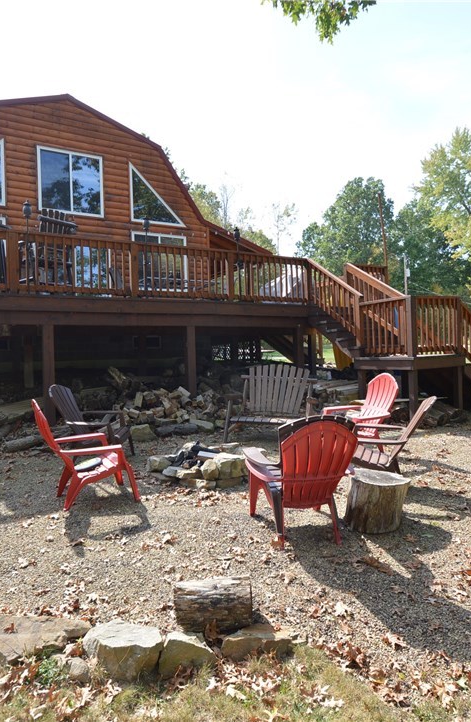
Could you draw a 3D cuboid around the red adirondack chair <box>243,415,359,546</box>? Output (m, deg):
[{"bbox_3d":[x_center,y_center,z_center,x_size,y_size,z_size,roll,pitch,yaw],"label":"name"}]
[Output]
[{"bbox_3d":[0.520,0.869,3.529,0.780,0.960,0.900,-1,0,-11],"label":"red adirondack chair"}]

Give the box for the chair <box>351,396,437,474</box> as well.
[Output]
[{"bbox_3d":[1.464,0.800,4.397,0.920,0.910,0.760,-2,0,21],"label":"chair"}]

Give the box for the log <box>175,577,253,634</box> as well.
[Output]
[{"bbox_3d":[-0.134,1.355,2.594,0.440,0.270,0.270,-1,0,-7],"label":"log"}]

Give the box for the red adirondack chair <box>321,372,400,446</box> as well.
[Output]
[{"bbox_3d":[1.508,0.669,5.543,0.870,0.930,0.760,-1,0,-16],"label":"red adirondack chair"}]

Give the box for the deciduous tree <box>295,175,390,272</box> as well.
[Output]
[{"bbox_3d":[9.894,-9.188,42.038,9.000,15.500,9.000,-2,0,14],"label":"deciduous tree"}]

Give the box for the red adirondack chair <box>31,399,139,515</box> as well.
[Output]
[{"bbox_3d":[-1.415,0.821,4.200,0.870,0.930,0.760,-1,0,-27],"label":"red adirondack chair"}]

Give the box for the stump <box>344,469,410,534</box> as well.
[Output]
[{"bbox_3d":[1.164,1.136,3.725,0.500,0.380,0.500,-2,0,17],"label":"stump"}]

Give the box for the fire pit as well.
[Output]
[{"bbox_3d":[-0.348,1.069,4.876,1.080,0.320,1.050,-1,0,0],"label":"fire pit"}]

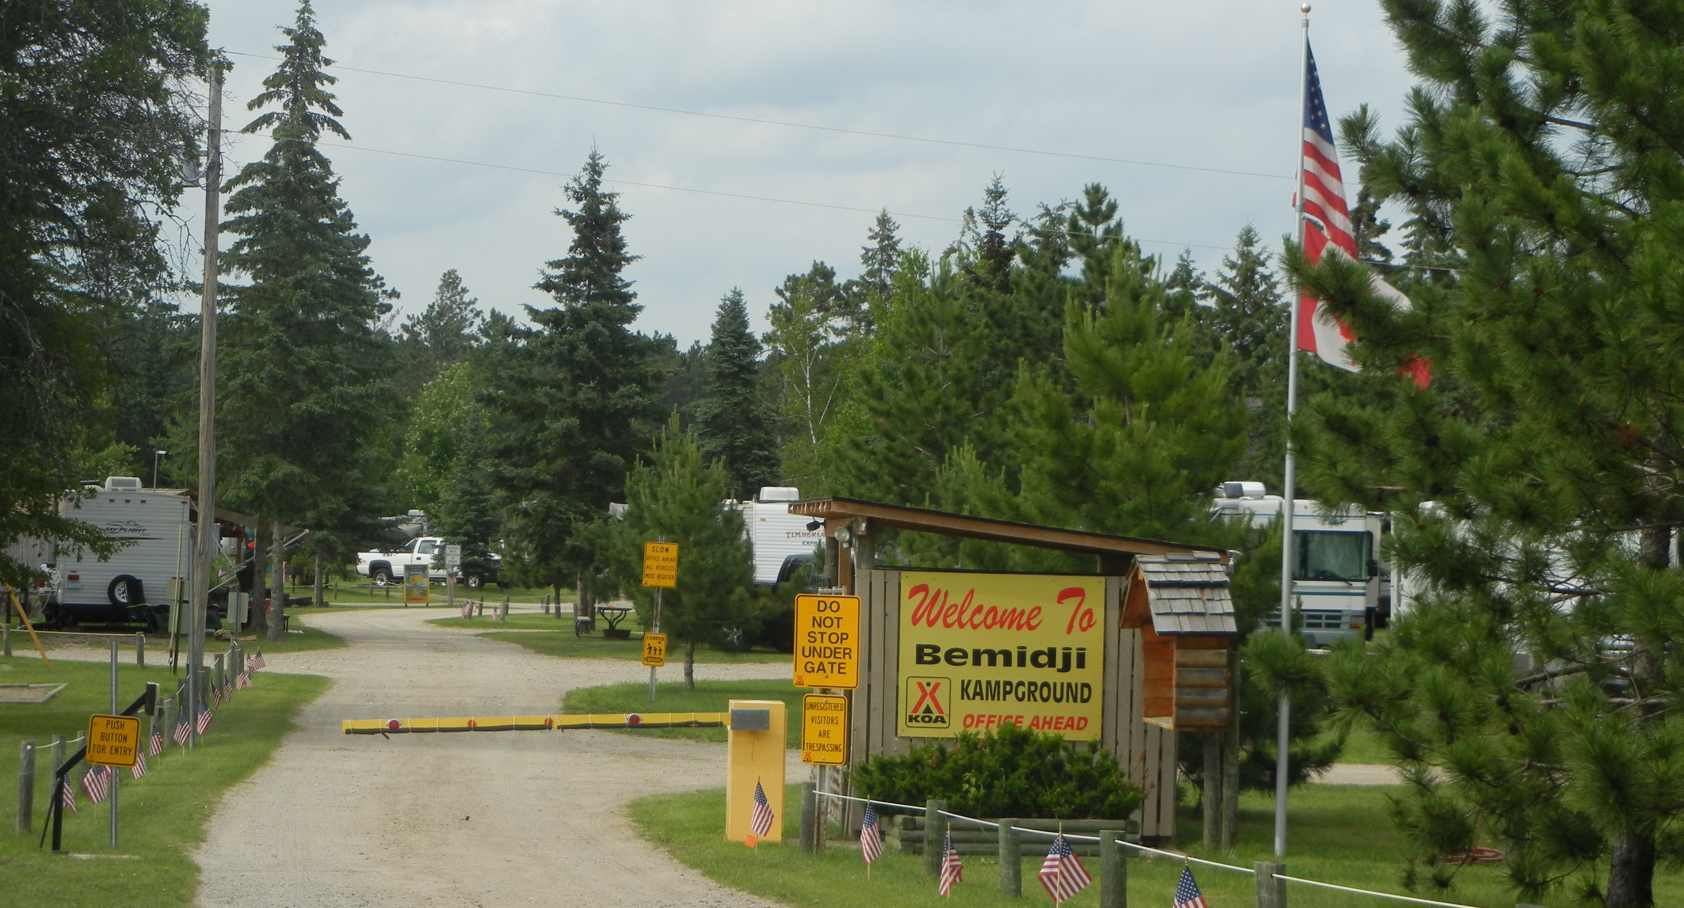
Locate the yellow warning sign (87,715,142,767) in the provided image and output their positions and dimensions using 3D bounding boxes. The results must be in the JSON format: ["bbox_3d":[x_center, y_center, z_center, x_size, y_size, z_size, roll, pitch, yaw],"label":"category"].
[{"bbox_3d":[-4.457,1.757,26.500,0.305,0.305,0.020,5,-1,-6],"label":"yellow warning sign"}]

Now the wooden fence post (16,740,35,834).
[{"bbox_3d":[-5.272,2.146,28.007,0.100,0.600,0.100,1,-1,0],"label":"wooden fence post"}]

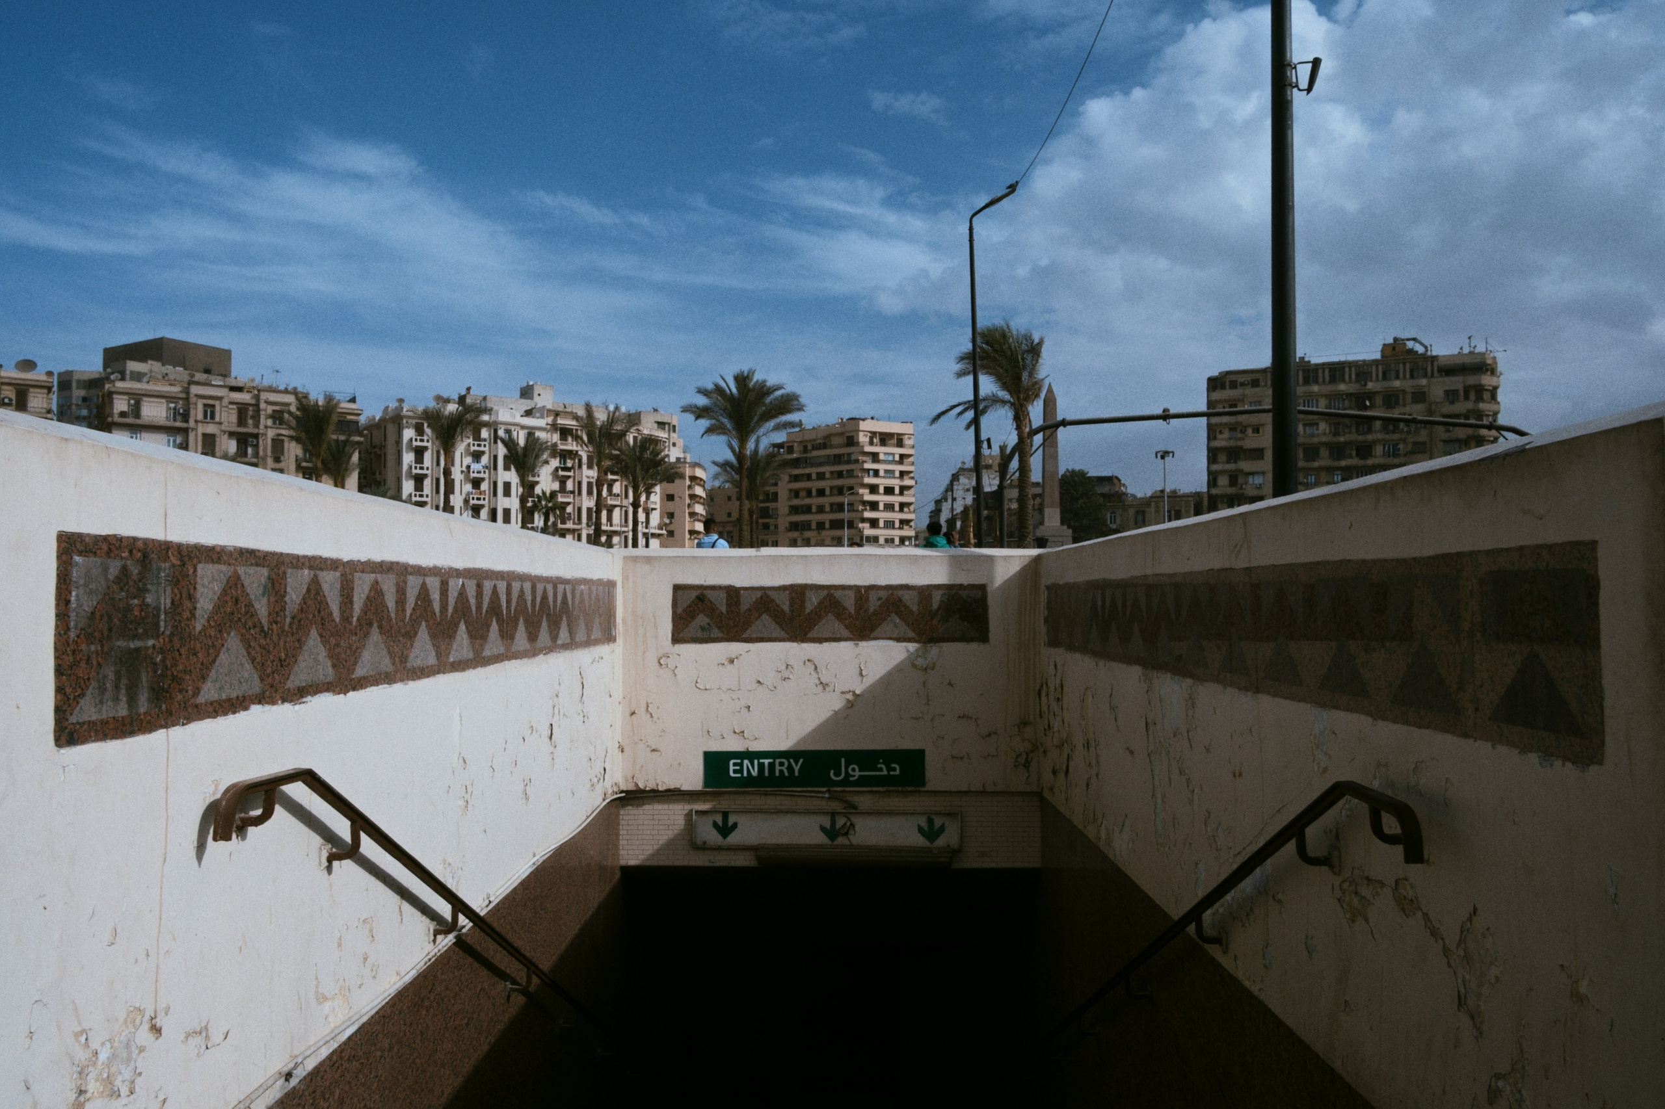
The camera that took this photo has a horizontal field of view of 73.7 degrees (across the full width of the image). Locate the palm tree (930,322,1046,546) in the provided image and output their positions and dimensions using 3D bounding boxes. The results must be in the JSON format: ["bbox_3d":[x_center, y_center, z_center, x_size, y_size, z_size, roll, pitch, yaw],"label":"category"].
[{"bbox_3d":[5.507,-3.044,38.807,4.200,10.290,3.900,0,-2,0],"label":"palm tree"}]

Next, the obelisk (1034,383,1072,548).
[{"bbox_3d":[25.302,-8.663,126.588,4.400,22.000,4.400,0,-2,3],"label":"obelisk"}]

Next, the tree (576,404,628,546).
[{"bbox_3d":[-11.790,-2.491,56.803,3.100,10.530,3.000,0,-2,0],"label":"tree"}]

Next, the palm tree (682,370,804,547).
[{"bbox_3d":[-4.094,-2.970,50.793,5.600,11.050,5.500,0,-2,0],"label":"palm tree"}]

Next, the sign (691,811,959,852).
[{"bbox_3d":[-0.058,2.111,8.494,2.060,0.310,0.130,0,-2,0],"label":"sign"}]

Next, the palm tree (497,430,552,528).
[{"bbox_3d":[-18.570,-2.195,66.799,3.300,10.700,3.200,0,-2,0],"label":"palm tree"}]

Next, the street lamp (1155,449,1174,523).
[{"bbox_3d":[23.355,-1.921,77.794,1.300,10.980,1.200,0,-2,0],"label":"street lamp"}]

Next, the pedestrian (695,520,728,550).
[{"bbox_3d":[-1.659,0.384,15.268,0.500,1.720,0.360,-1,-2,18],"label":"pedestrian"}]

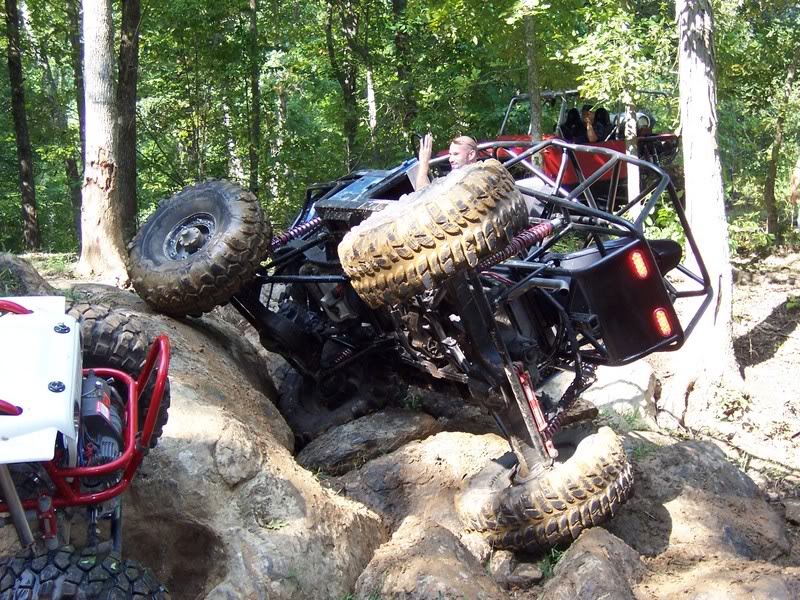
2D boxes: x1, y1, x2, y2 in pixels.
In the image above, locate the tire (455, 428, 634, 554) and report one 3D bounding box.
[{"bbox_3d":[0.815,1.063,7.850,1.000,0.360,1.000,-30,11,-33],"label":"tire"}]

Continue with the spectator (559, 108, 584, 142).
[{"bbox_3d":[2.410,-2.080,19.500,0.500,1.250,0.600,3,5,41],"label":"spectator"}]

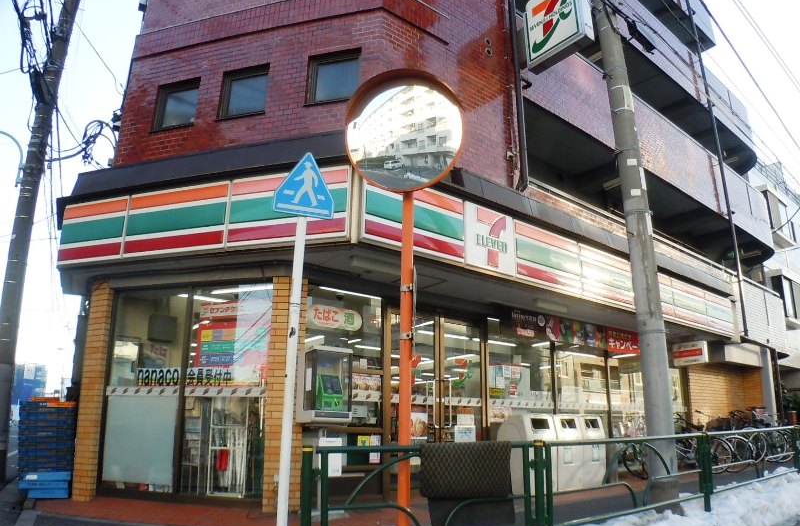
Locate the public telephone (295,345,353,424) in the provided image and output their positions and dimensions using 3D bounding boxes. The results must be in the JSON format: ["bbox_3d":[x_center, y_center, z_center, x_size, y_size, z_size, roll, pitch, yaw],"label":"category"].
[{"bbox_3d":[-0.771,1.236,6.530,0.500,0.740,0.310,13,-19,-43],"label":"public telephone"}]

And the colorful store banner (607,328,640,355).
[{"bbox_3d":[4.216,1.496,12.081,1.500,0.440,0.040,13,-19,-43],"label":"colorful store banner"}]

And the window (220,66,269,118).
[{"bbox_3d":[-1.934,-2.114,8.106,0.690,0.670,0.140,-4,-14,18],"label":"window"}]

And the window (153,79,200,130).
[{"bbox_3d":[-2.891,-2.034,8.435,0.690,0.670,0.140,-4,-14,18],"label":"window"}]

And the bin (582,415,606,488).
[{"bbox_3d":[2.559,2.649,9.138,0.620,0.980,0.450,13,-19,-43],"label":"bin"}]

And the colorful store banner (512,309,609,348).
[{"bbox_3d":[2.656,1.104,10.495,2.900,0.420,0.040,13,-19,-43],"label":"colorful store banner"}]

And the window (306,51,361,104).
[{"bbox_3d":[-0.786,-2.190,7.717,0.690,0.670,0.140,-4,-14,18],"label":"window"}]

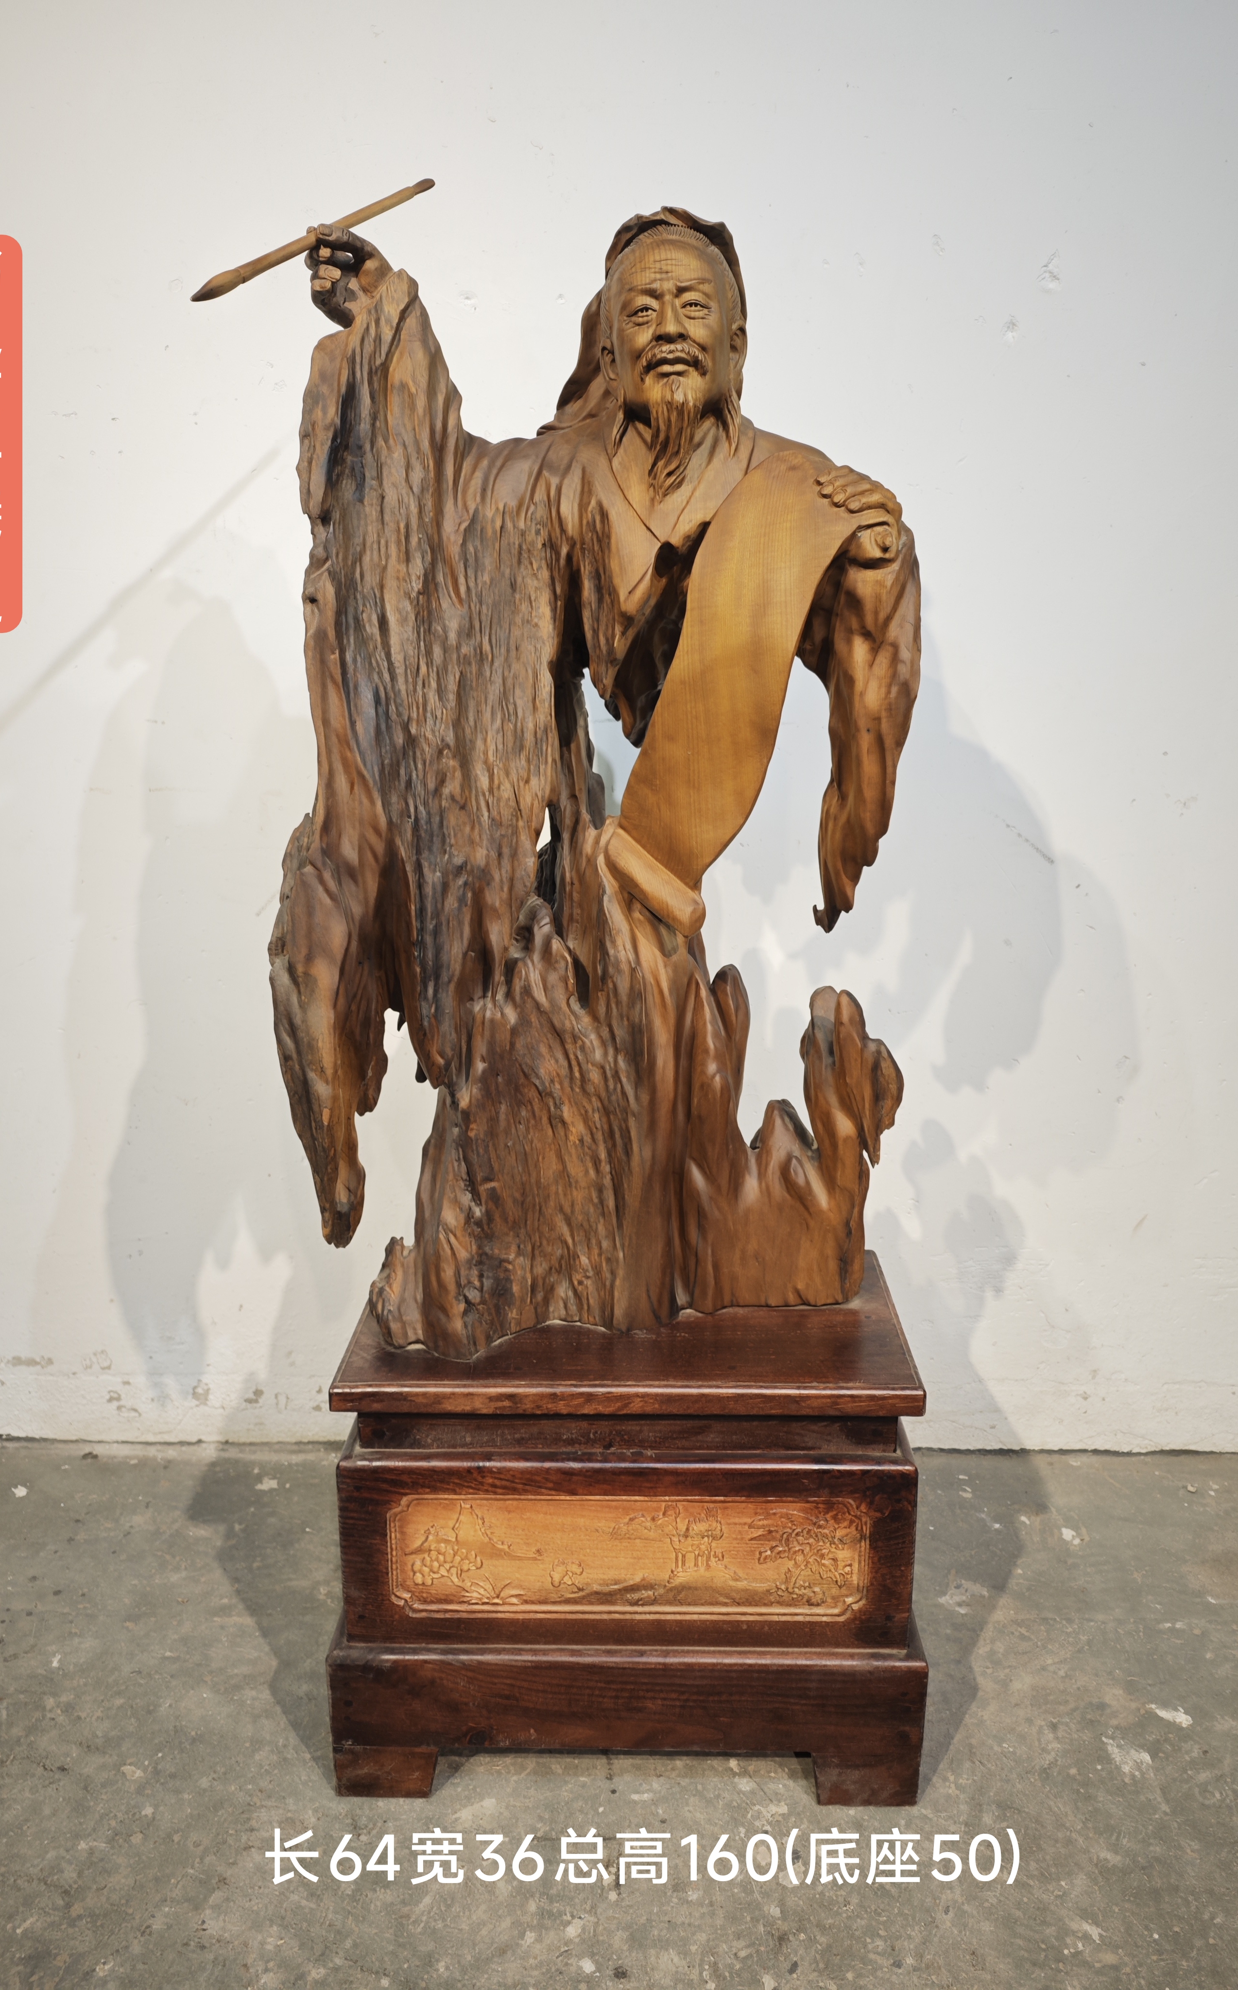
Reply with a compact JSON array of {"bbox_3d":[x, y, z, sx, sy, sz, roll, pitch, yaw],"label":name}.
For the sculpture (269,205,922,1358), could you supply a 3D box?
[{"bbox_3d":[-0.028,-0.171,1.382,0.660,1.110,0.340,0,13,1],"label":"sculpture"}]

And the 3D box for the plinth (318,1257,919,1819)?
[{"bbox_3d":[0.012,0.609,1.581,0.645,0.500,0.360,0,13,1],"label":"plinth"}]

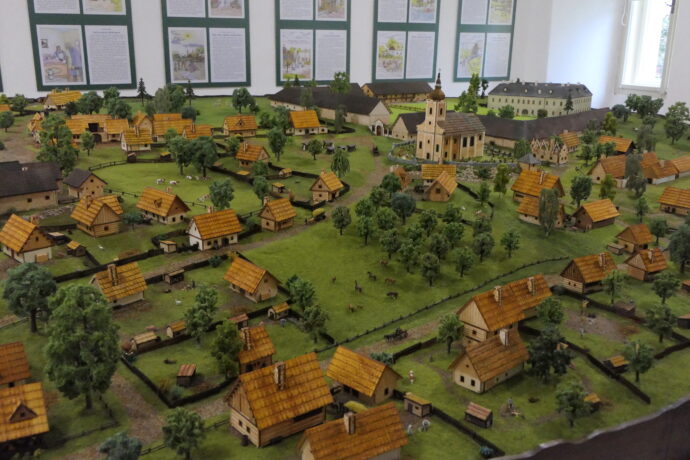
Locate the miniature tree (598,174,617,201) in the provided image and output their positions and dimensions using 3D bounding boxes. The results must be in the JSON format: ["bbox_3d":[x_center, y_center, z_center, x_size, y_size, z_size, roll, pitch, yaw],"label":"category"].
[{"bbox_3d":[0.957,-0.151,2.306,0.066,0.098,0.066,1,17,0],"label":"miniature tree"}]

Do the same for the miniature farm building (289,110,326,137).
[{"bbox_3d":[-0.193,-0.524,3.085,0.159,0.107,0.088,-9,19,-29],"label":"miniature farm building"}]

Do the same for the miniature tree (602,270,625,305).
[{"bbox_3d":[0.603,0.130,1.420,0.049,0.080,0.049,1,17,0],"label":"miniature tree"}]

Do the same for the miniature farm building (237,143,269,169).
[{"bbox_3d":[-0.409,-0.332,2.807,0.118,0.089,0.099,10,19,28],"label":"miniature farm building"}]

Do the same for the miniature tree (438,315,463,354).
[{"bbox_3d":[0.198,0.197,1.184,0.045,0.081,0.045,1,17,0],"label":"miniature tree"}]

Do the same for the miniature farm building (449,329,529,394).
[{"bbox_3d":[0.258,0.222,1.113,0.139,0.078,0.066,-14,23,-39],"label":"miniature farm building"}]

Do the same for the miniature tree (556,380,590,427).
[{"bbox_3d":[0.326,0.250,0.903,0.050,0.076,0.050,1,19,0],"label":"miniature tree"}]

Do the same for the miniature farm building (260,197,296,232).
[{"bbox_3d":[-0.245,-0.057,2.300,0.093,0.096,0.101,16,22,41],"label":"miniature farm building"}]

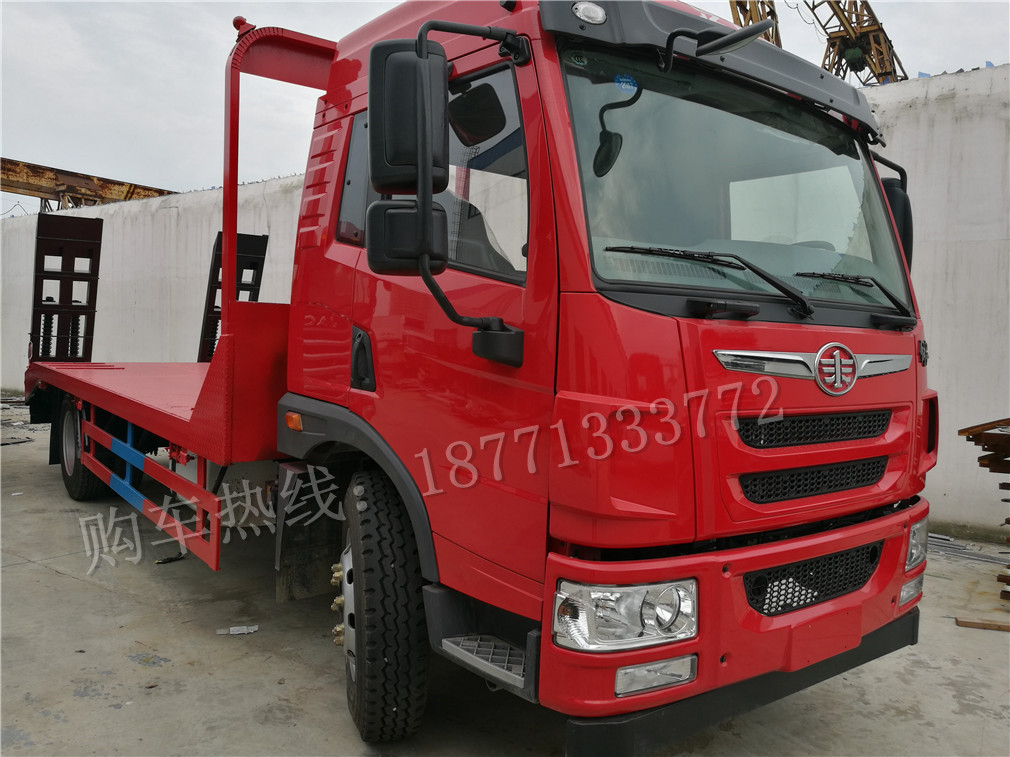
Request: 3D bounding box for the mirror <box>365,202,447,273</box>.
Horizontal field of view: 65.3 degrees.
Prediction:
[{"bbox_3d":[-0.283,-0.399,2.232,0.219,0.204,0.112,1,3,-10],"label":"mirror"}]

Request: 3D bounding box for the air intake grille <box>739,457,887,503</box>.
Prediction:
[{"bbox_3d":[1.082,0.346,2.717,0.908,0.107,0.061,0,4,-37],"label":"air intake grille"}]

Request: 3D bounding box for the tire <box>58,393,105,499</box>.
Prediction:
[{"bbox_3d":[-4.000,0.607,7.517,0.275,1.040,1.040,0,4,-37],"label":"tire"}]

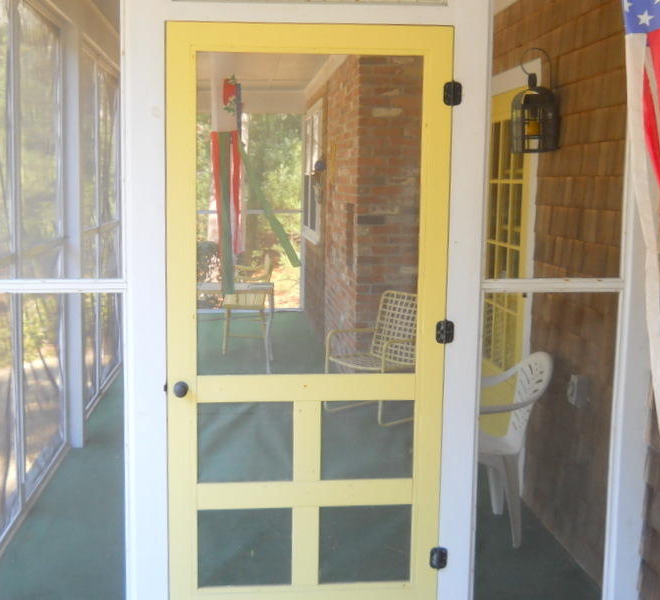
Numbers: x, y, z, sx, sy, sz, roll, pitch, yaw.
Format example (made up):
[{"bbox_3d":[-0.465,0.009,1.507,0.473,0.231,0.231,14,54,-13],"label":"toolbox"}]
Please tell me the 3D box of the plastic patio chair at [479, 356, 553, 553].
[{"bbox_3d":[0.664,0.653,3.926,0.590,0.840,0.570,0,7,-2],"label":"plastic patio chair"}]

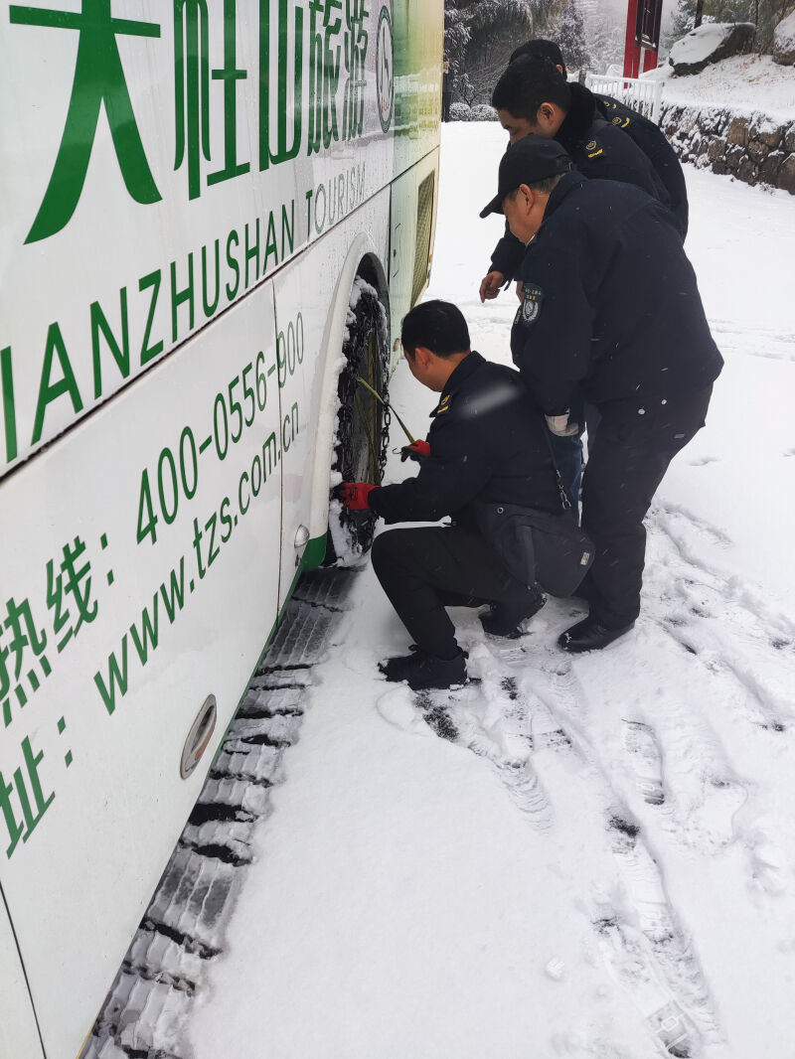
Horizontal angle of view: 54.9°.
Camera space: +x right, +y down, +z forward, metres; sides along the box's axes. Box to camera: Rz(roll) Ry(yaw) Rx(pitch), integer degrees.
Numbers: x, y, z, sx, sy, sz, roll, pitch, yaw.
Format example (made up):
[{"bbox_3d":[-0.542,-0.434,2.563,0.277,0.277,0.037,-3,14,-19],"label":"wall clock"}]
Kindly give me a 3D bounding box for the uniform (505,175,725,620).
[{"bbox_3d":[0.610,-0.293,2.250,0.640,1.380,0.530,1,30,2],"label":"uniform"}]

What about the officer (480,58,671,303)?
[{"bbox_3d":[0.550,-0.557,2.480,0.650,1.650,0.560,3,30,6],"label":"officer"}]

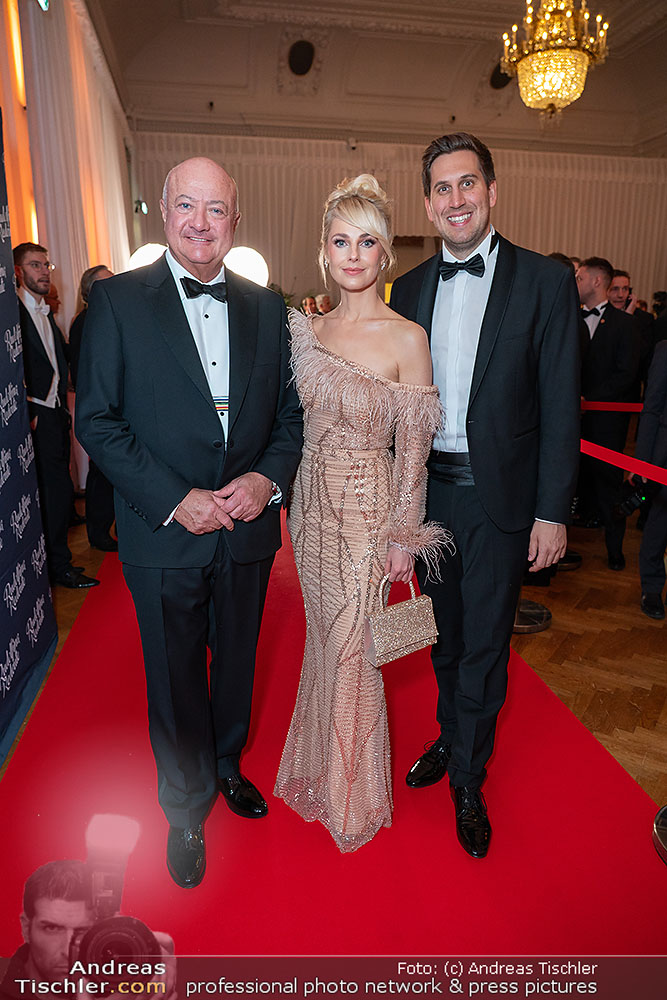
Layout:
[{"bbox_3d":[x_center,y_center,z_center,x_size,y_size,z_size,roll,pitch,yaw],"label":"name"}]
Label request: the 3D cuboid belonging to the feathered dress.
[{"bbox_3d":[0.065,0.217,1.865,0.500,1.435,0.420,3,14,12],"label":"feathered dress"}]

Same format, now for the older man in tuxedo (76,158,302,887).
[{"bbox_3d":[-0.351,0.083,1.749,0.580,1.785,0.470,-5,16,-22],"label":"older man in tuxedo"}]

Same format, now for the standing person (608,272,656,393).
[{"bbox_3d":[1.860,-0.592,4.436,0.540,1.790,0.380,5,15,21],"label":"standing person"}]

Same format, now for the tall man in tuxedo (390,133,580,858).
[{"bbox_3d":[0.370,0.006,1.834,0.560,1.860,0.440,5,15,19],"label":"tall man in tuxedo"}]

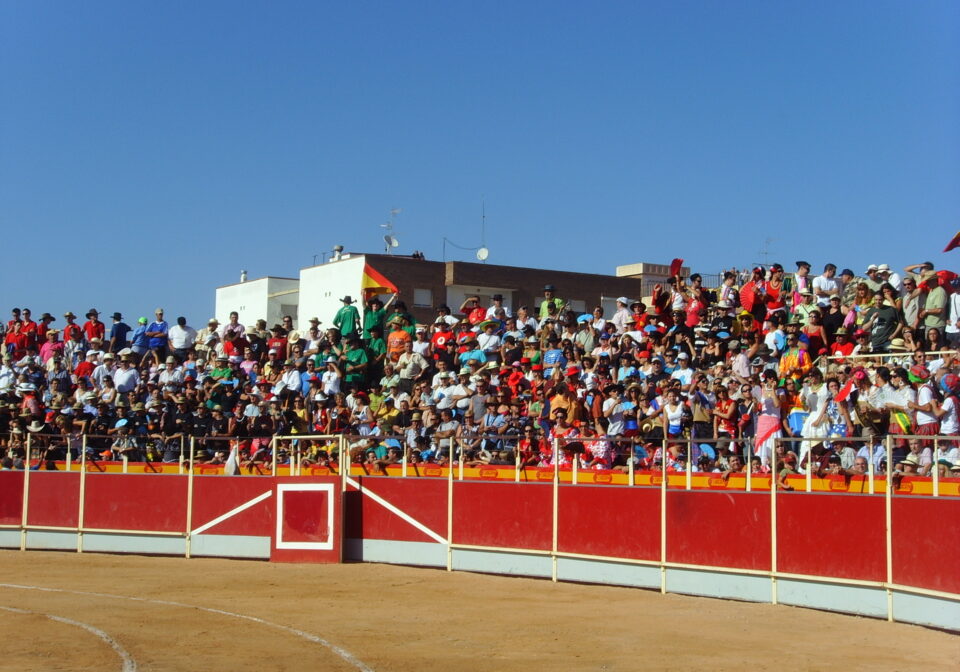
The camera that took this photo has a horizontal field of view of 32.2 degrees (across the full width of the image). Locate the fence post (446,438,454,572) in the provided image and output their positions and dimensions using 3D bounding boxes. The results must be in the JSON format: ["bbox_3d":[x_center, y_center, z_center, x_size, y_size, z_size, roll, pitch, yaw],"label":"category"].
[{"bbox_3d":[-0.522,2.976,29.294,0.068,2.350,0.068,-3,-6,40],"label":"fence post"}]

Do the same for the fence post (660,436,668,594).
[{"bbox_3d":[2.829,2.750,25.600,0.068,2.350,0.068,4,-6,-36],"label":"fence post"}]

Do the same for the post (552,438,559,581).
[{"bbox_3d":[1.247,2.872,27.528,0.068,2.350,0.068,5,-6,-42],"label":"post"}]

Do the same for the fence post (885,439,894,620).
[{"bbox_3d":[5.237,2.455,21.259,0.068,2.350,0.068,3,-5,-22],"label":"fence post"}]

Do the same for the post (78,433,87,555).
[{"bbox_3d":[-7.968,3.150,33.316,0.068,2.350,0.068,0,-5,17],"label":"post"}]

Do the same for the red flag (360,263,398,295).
[{"bbox_3d":[-2.356,-1.336,39.000,0.880,0.740,0.300,1,-5,7],"label":"red flag"}]

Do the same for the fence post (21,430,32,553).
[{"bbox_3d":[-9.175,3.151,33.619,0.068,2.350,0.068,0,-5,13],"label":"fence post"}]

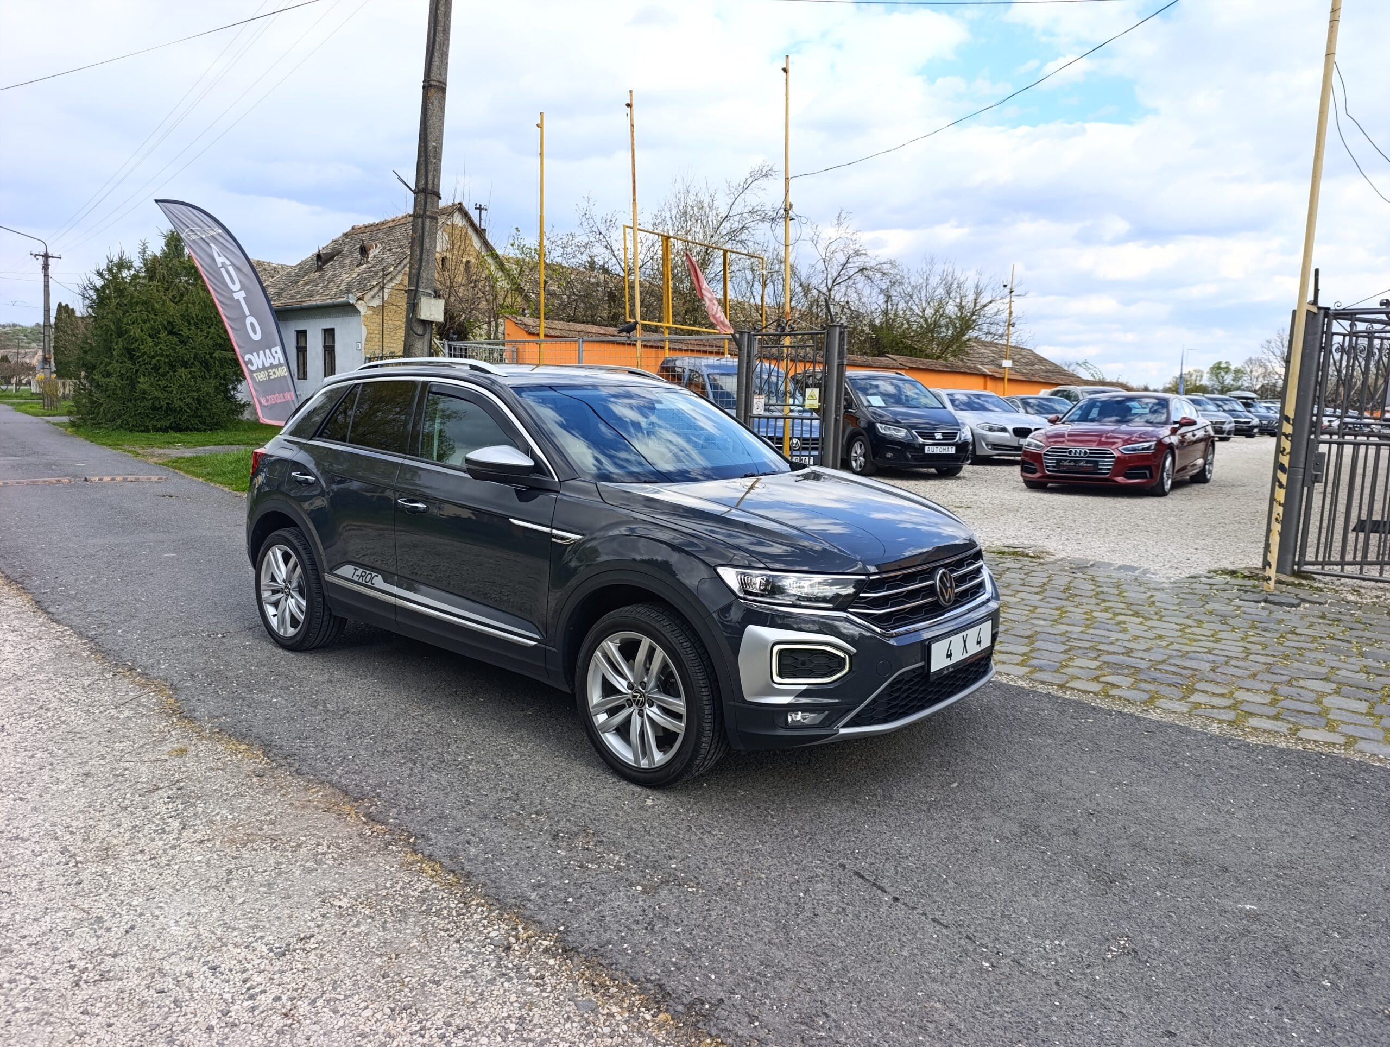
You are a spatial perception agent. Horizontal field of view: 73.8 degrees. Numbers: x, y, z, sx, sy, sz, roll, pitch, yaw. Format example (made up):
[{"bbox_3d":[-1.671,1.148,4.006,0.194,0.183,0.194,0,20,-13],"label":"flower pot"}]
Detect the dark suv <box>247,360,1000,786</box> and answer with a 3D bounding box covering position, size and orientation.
[{"bbox_3d":[-0.624,-0.034,4.725,4.230,1.570,1.880,8,10,39],"label":"dark suv"}]

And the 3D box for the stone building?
[{"bbox_3d":[-11.768,-7.498,33.857,10.600,7.470,6.800,9,11,43],"label":"stone building"}]

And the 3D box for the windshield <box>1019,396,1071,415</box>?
[{"bbox_3d":[9.168,-2.991,23.700,1.400,0.430,0.760,0,8,-12],"label":"windshield"}]

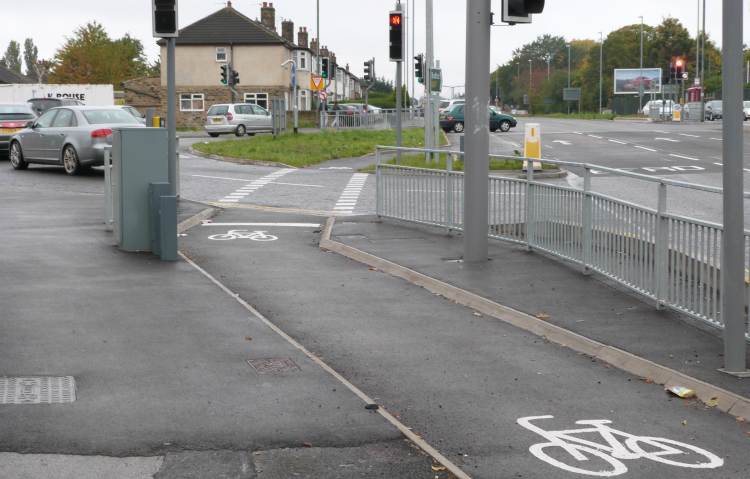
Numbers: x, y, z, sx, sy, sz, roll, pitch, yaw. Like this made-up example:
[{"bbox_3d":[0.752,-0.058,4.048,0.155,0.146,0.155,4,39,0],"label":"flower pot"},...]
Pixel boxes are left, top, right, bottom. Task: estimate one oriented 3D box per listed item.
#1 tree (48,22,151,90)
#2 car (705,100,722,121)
[{"bbox_3d":[-21.383,-13.127,104.199,7.825,7.623,7.000,0,6,0],"label":"tree"},{"bbox_3d":[25.344,-9.490,98.965,1.720,1.480,4.000,0,6,2],"label":"car"}]

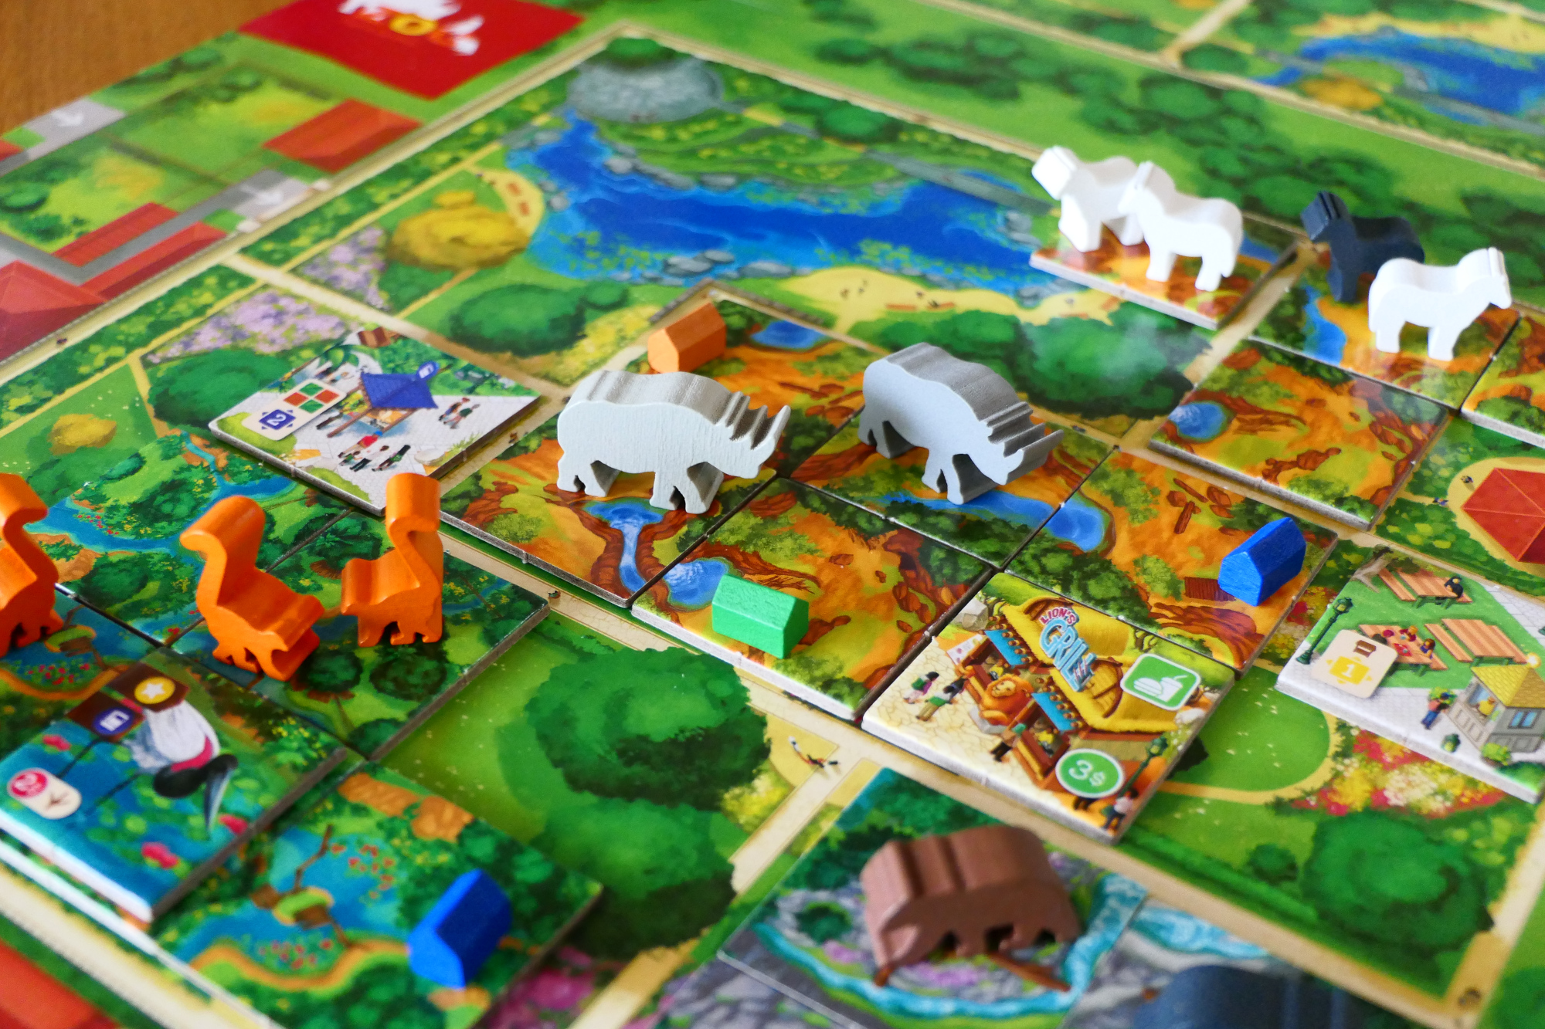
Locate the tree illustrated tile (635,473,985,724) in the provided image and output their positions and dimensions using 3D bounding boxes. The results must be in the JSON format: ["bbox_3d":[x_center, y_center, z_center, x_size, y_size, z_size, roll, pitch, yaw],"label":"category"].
[{"bbox_3d":[0.007,0.013,0.308,0.042,0.002,0.042,23,42,25],"label":"tree illustrated tile"}]

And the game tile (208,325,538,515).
[{"bbox_3d":[-0.072,-0.018,0.344,0.042,0.002,0.042,23,42,26],"label":"game tile"}]

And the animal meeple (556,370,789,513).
[{"bbox_3d":[-0.016,-0.012,0.303,0.037,0.021,0.009,11,39,11],"label":"animal meeple"}]

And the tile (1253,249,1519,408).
[{"bbox_3d":[0.124,-0.037,0.380,0.042,0.002,0.042,23,42,25],"label":"tile"}]

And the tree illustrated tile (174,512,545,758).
[{"bbox_3d":[-0.061,0.017,0.282,0.040,0.002,0.040,23,42,25],"label":"tree illustrated tile"}]

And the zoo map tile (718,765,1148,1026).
[{"bbox_3d":[0.022,0.055,0.252,0.042,0.002,0.042,23,42,25],"label":"zoo map tile"}]

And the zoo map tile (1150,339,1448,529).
[{"bbox_3d":[0.092,-0.015,0.329,0.040,0.002,0.040,23,43,25],"label":"zoo map tile"}]

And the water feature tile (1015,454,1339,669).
[{"bbox_3d":[0.064,0.007,0.300,0.040,0.002,0.040,24,43,26],"label":"water feature tile"}]

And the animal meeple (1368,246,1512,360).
[{"bbox_3d":[0.122,-0.039,0.345,0.022,0.018,0.010,11,39,11],"label":"animal meeple"}]

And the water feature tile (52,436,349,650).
[{"bbox_3d":[-0.095,0.003,0.299,0.040,0.002,0.040,23,42,25],"label":"water feature tile"}]

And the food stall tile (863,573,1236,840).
[{"bbox_3d":[0.041,0.027,0.274,0.040,0.002,0.040,23,43,26],"label":"food stall tile"}]

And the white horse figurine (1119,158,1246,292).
[{"bbox_3d":[0.084,-0.060,0.390,0.024,0.020,0.011,15,39,17],"label":"white horse figurine"}]

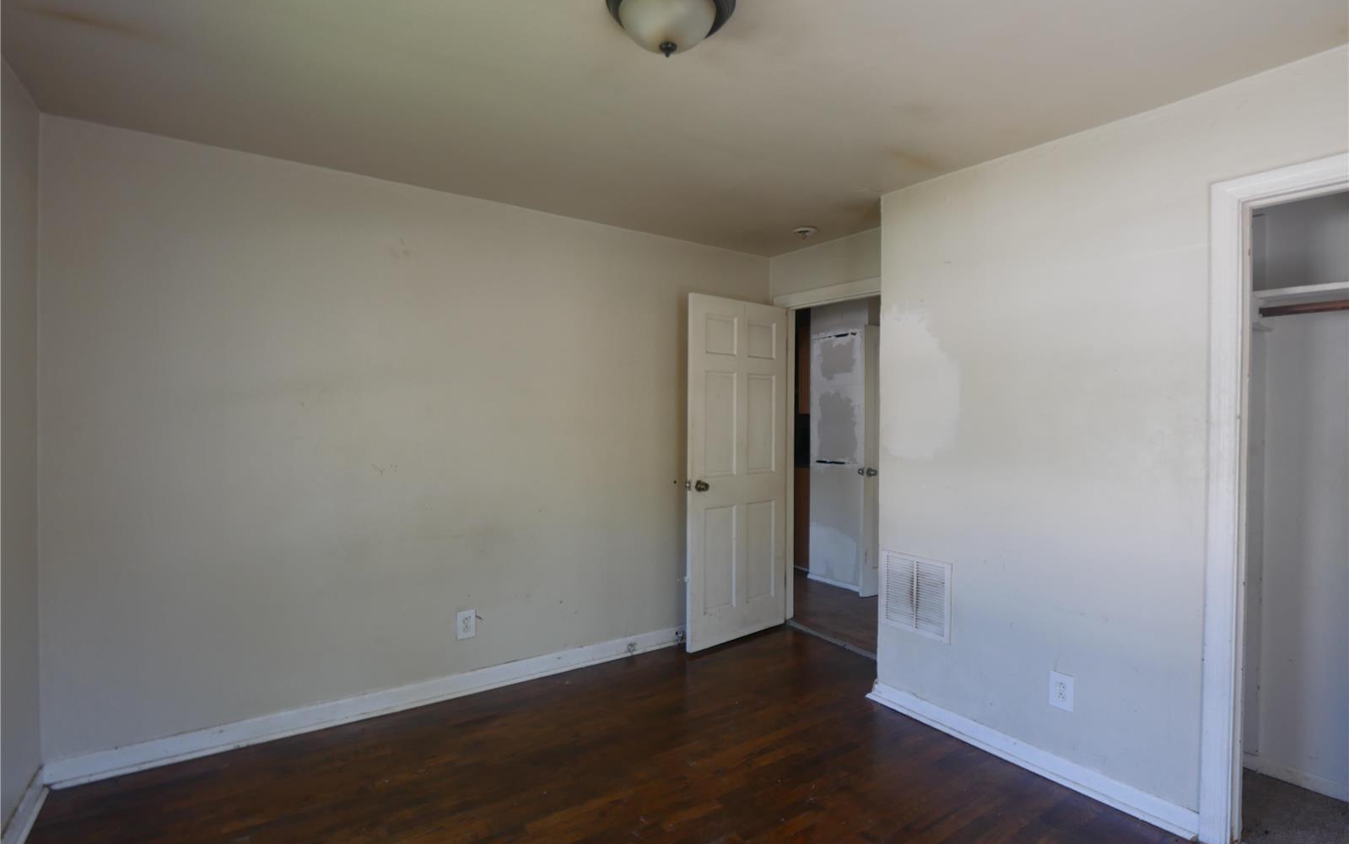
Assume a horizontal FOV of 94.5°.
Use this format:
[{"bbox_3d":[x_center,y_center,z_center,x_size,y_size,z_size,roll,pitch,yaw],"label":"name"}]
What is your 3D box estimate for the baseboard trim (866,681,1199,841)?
[{"bbox_3d":[1.310,1.289,2.505,0.037,0.091,1.261,0,1,-36],"label":"baseboard trim"}]

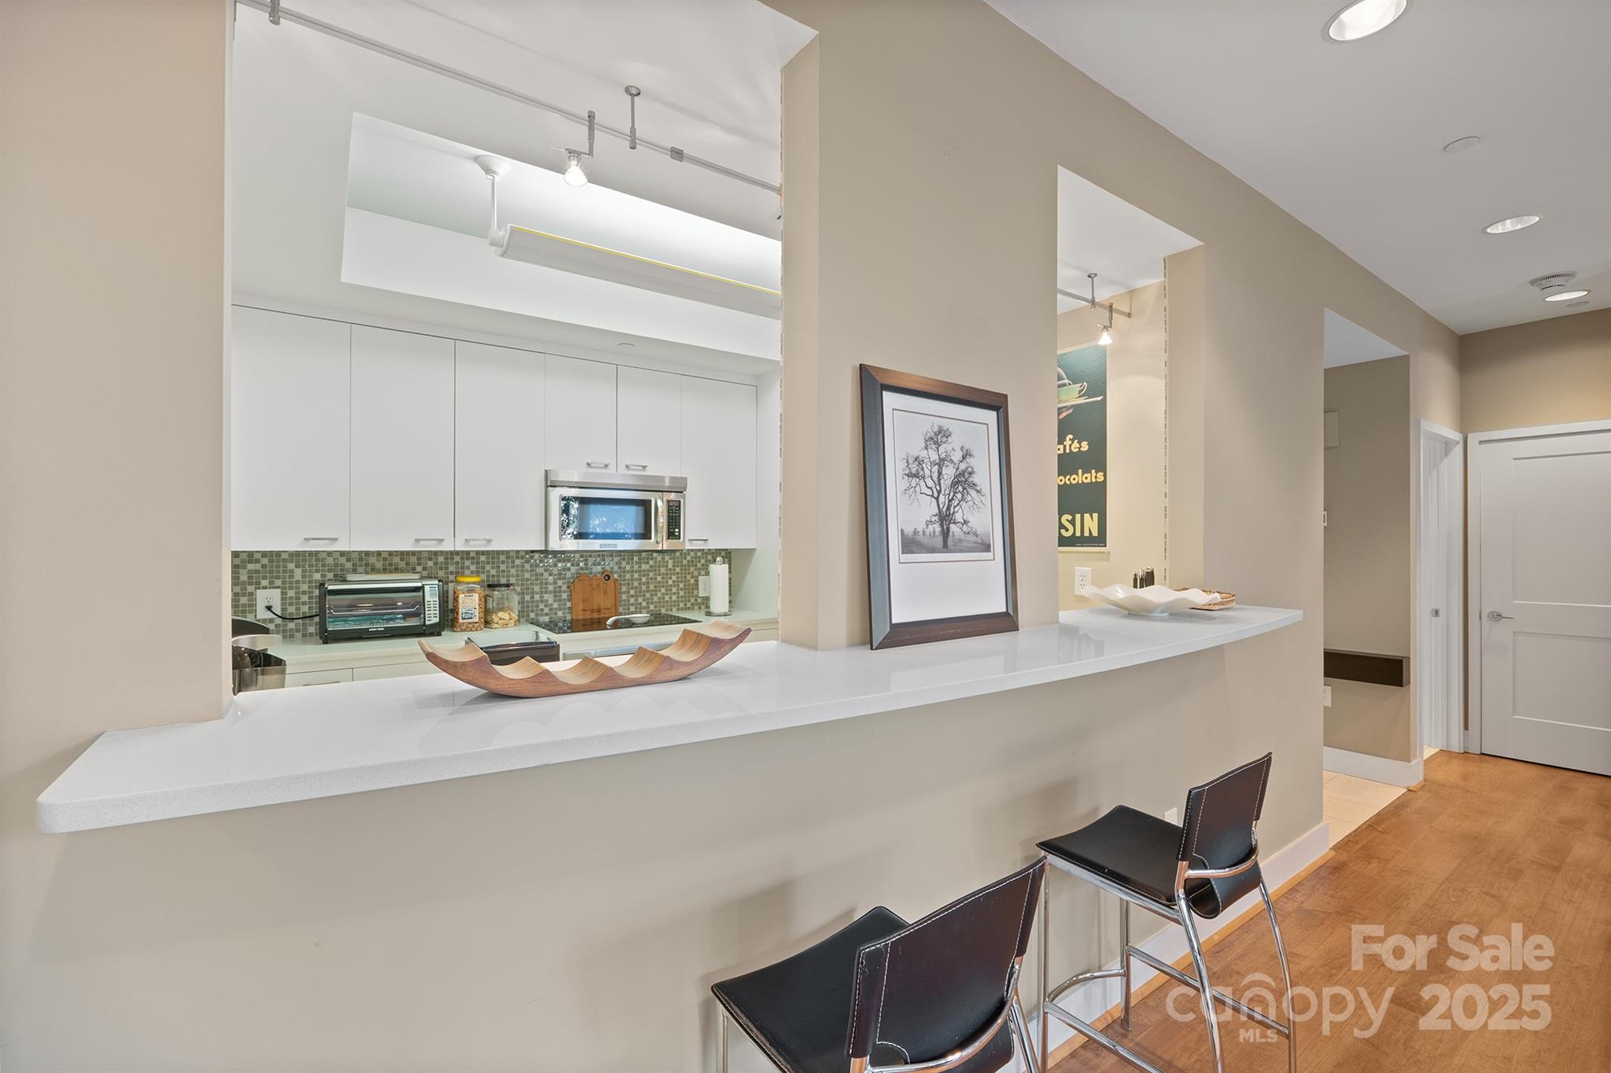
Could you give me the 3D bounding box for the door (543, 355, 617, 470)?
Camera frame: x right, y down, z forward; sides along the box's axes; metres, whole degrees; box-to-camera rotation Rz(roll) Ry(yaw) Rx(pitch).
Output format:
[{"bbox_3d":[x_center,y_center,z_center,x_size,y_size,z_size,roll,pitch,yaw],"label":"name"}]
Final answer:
[{"bbox_3d":[-1.191,-0.643,3.580,0.378,0.596,0.035,0,0,-35],"label":"door"}]

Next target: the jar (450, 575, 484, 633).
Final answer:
[{"bbox_3d":[-1.709,0.341,3.415,0.138,0.274,0.138,0,0,-35],"label":"jar"}]

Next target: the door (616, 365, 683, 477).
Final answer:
[{"bbox_3d":[-0.881,-0.639,3.800,0.382,0.601,0.035,0,0,-35],"label":"door"}]

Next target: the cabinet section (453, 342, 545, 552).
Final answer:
[{"bbox_3d":[-1.516,-0.435,3.349,0.419,1.015,0.035,0,0,-35],"label":"cabinet section"}]

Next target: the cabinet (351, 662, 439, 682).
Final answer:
[{"bbox_3d":[-1.858,0.953,3.112,0.415,0.820,0.580,0,0,-35],"label":"cabinet"}]

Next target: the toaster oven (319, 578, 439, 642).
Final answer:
[{"bbox_3d":[-2.012,0.345,3.192,0.487,0.272,0.285,0,0,-35],"label":"toaster oven"}]

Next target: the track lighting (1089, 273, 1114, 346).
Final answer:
[{"bbox_3d":[1.132,-0.867,2.587,0.140,0.250,0.060,0,0,-35],"label":"track lighting"}]

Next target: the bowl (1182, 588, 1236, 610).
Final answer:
[{"bbox_3d":[1.308,0.208,2.212,0.220,0.056,0.220,0,0,-35],"label":"bowl"}]

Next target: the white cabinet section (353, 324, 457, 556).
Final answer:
[{"bbox_3d":[-1.863,-0.441,3.120,0.414,1.015,0.030,0,0,-35],"label":"white cabinet section"}]

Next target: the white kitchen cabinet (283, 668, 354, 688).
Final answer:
[{"bbox_3d":[-2.196,0.953,2.872,0.415,0.820,0.580,0,0,-35],"label":"white kitchen cabinet"}]

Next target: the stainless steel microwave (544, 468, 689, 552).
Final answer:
[{"bbox_3d":[-1.101,-0.130,3.796,0.762,0.412,0.410,0,0,-35],"label":"stainless steel microwave"}]

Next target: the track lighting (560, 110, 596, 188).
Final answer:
[{"bbox_3d":[-0.502,-0.858,1.479,0.075,0.185,0.055,0,0,-35],"label":"track lighting"}]

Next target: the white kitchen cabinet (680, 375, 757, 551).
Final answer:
[{"bbox_3d":[-0.607,-0.430,4.186,0.511,1.015,0.330,0,0,-35],"label":"white kitchen cabinet"}]

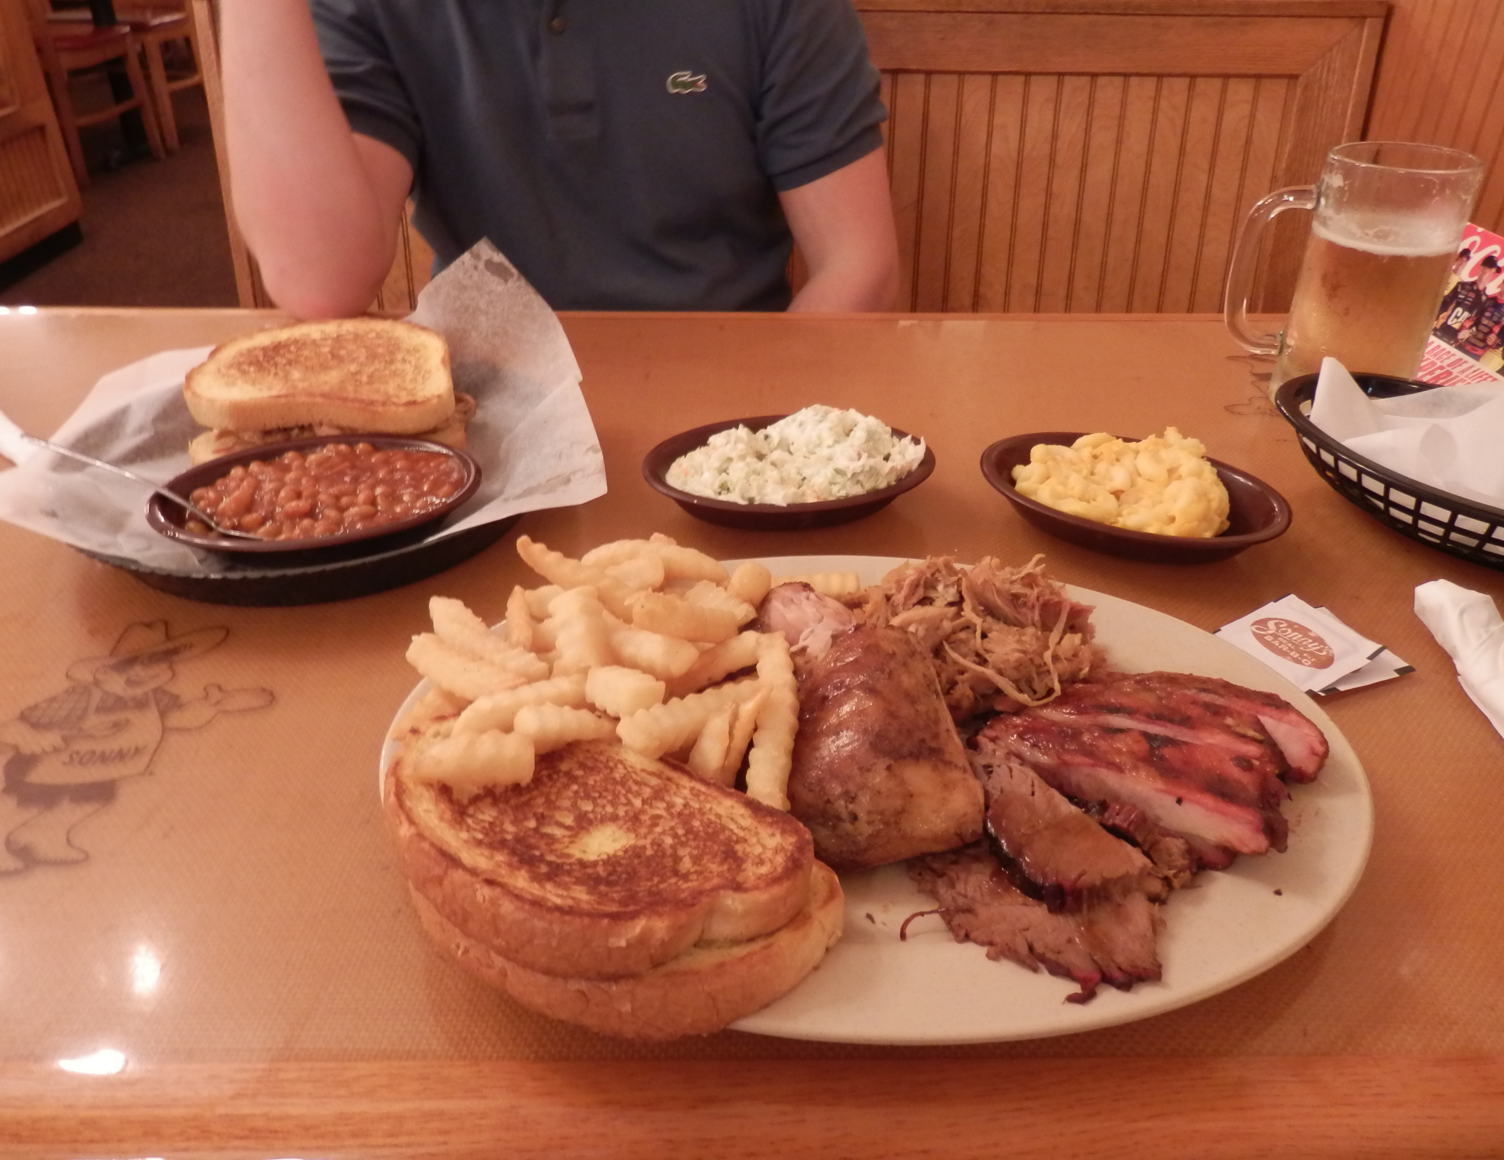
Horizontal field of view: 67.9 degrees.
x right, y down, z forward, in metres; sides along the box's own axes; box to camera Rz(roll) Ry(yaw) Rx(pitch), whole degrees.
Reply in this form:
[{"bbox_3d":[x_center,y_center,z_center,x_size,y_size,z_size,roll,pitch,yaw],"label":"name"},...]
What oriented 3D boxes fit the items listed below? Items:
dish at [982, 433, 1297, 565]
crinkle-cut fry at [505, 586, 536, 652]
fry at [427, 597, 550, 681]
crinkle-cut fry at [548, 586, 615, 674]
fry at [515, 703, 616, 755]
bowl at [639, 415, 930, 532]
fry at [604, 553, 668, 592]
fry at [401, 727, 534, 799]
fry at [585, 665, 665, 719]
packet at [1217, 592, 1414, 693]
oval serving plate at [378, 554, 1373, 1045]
[{"bbox_3d":[0.198,-0.039,0.591,0.159,0.027,0.111,15,37,21],"label":"dish"},{"bbox_3d":[-0.097,0.016,0.466,0.009,0.010,0.033,-6,47,-10],"label":"crinkle-cut fry"},{"bbox_3d":[-0.105,0.023,0.444,0.054,0.011,0.014,27,40,20],"label":"fry"},{"bbox_3d":[-0.064,0.019,0.419,0.017,0.014,0.041,-6,41,-9],"label":"crinkle-cut fry"},{"bbox_3d":[-0.061,0.049,0.371,0.032,0.013,0.014,1,32,-23],"label":"fry"},{"bbox_3d":[0.021,-0.052,0.607,0.156,0.030,0.116,-3,33,-5],"label":"bowl"},{"bbox_3d":[-0.050,-0.003,0.474,0.025,0.012,0.013,-1,33,-2],"label":"fry"},{"bbox_3d":[-0.091,0.059,0.362,0.040,0.013,0.015,-3,33,0],"label":"fry"},{"bbox_3d":[-0.044,0.038,0.383,0.023,0.013,0.015,10,35,18],"label":"fry"},{"bbox_3d":[0.250,0.032,0.503,0.074,0.007,0.061,-20,39,-28],"label":"packet"},{"bbox_3d":[0.044,0.070,0.427,0.362,0.027,0.255,1,34,1],"label":"oval serving plate"}]

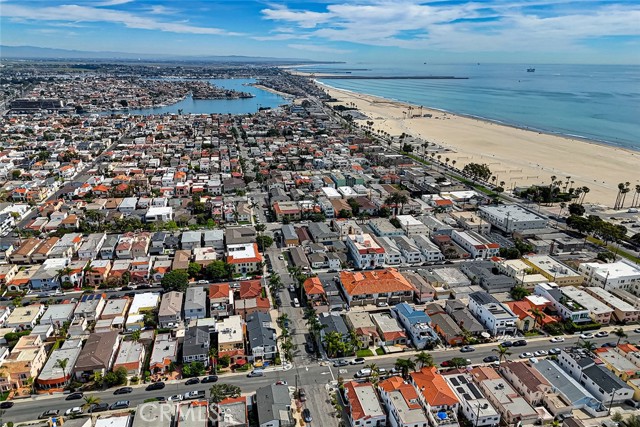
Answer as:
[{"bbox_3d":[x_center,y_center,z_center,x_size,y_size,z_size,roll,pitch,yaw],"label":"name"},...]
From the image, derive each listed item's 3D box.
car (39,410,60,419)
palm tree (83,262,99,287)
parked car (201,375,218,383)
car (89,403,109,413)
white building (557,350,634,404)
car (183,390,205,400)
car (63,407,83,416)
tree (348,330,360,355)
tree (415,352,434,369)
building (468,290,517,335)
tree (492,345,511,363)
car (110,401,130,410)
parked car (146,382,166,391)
[{"bbox_3d":[-73.124,54.225,124.882,4.750,1.620,1.880,-3,19,-11],"label":"car"},{"bbox_3d":[-96.911,26.041,194.863,6.300,10.800,6.300,-3,19,-10],"label":"palm tree"},{"bbox_3d":[-33.062,49.849,139.330,4.600,1.500,1.850,-3,19,-11],"label":"parked car"},{"bbox_3d":[-60.918,53.531,127.432,4.800,1.600,1.900,-3,19,-11],"label":"car"},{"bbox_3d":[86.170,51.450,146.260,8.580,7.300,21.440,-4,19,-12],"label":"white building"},{"bbox_3d":[-35.893,51.939,132.116,5.850,1.830,1.980,-3,19,-11],"label":"car"},{"bbox_3d":[-71.290,57.520,134.340,4.600,1.470,1.820,-4,19,-12],"label":"car"},{"bbox_3d":[12.190,45.310,161.040,4.200,8.800,4.200,-4,19,-12],"label":"tree"},{"bbox_3d":[34.680,49.230,153.450,5.600,6.400,5.600,-4,19,-12],"label":"tree"},{"bbox_3d":[63.773,36.988,172.029,8.400,6.700,19.000,-3,19,-11],"label":"building"},{"bbox_3d":[57.927,44.807,146.312,5.700,7.500,5.700,-3,19,-10],"label":"tree"},{"bbox_3d":[-55.562,53.148,128.352,4.750,1.680,1.880,-3,19,-11],"label":"car"},{"bbox_3d":[-47.904,50.839,135.698,4.900,1.700,1.950,-3,19,-11],"label":"parked car"}]

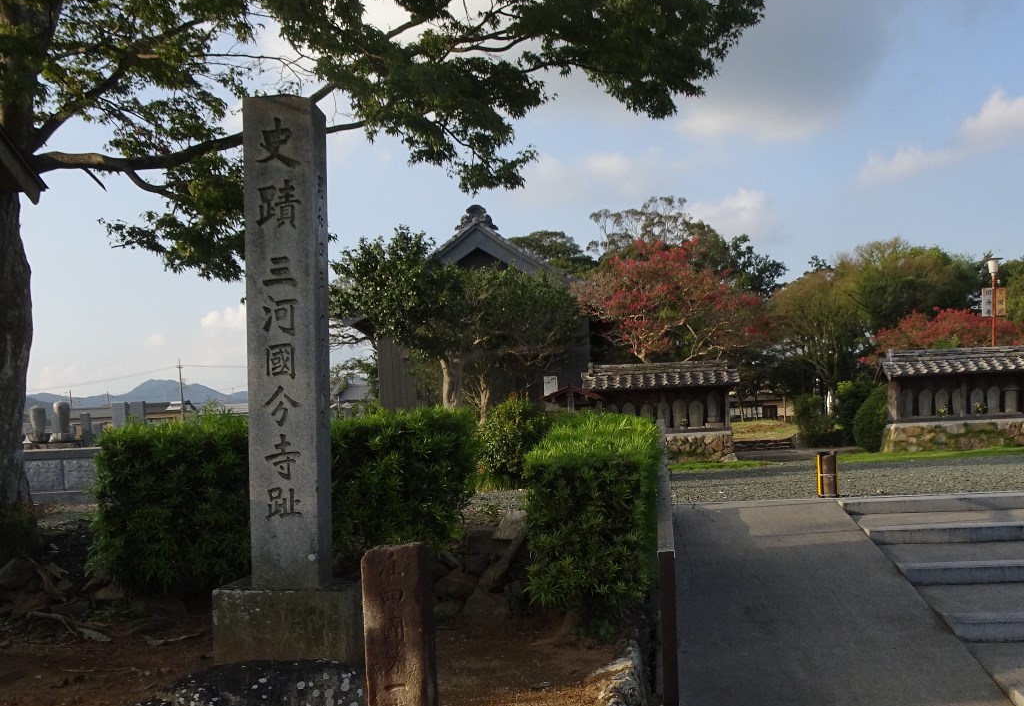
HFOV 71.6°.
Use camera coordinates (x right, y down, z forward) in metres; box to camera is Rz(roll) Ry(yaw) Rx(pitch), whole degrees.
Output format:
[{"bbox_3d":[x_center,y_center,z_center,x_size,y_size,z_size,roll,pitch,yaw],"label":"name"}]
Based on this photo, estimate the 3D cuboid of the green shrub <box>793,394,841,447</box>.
[{"bbox_3d":[6.950,1.520,16.200,1.100,1.220,1.050,-2,-2,23],"label":"green shrub"}]

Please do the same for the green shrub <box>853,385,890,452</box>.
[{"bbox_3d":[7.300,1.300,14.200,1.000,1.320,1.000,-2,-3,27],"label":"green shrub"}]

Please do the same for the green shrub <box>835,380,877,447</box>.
[{"bbox_3d":[8.050,1.330,16.500,1.100,1.550,1.050,-2,-3,26],"label":"green shrub"}]

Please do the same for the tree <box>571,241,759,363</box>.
[{"bbox_3d":[3.420,-0.180,15.500,4.200,4.500,4.000,-2,-2,12],"label":"tree"}]

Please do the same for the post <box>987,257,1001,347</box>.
[{"bbox_3d":[12.550,-0.150,18.500,0.370,4.600,0.370,-3,-3,34],"label":"post"}]

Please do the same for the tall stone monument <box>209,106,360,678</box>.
[{"bbox_3d":[-1.030,0.080,3.430,0.610,2.580,0.580,-1,-1,-2],"label":"tall stone monument"}]

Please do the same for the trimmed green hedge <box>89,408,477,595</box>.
[{"bbox_3d":[-1.520,1.030,5.150,2.450,1.220,0.850,-1,-2,0],"label":"trimmed green hedge"}]

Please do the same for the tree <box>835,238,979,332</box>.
[{"bbox_3d":[16.670,-0.930,30.000,6.100,7.700,6.000,-3,-3,29],"label":"tree"}]

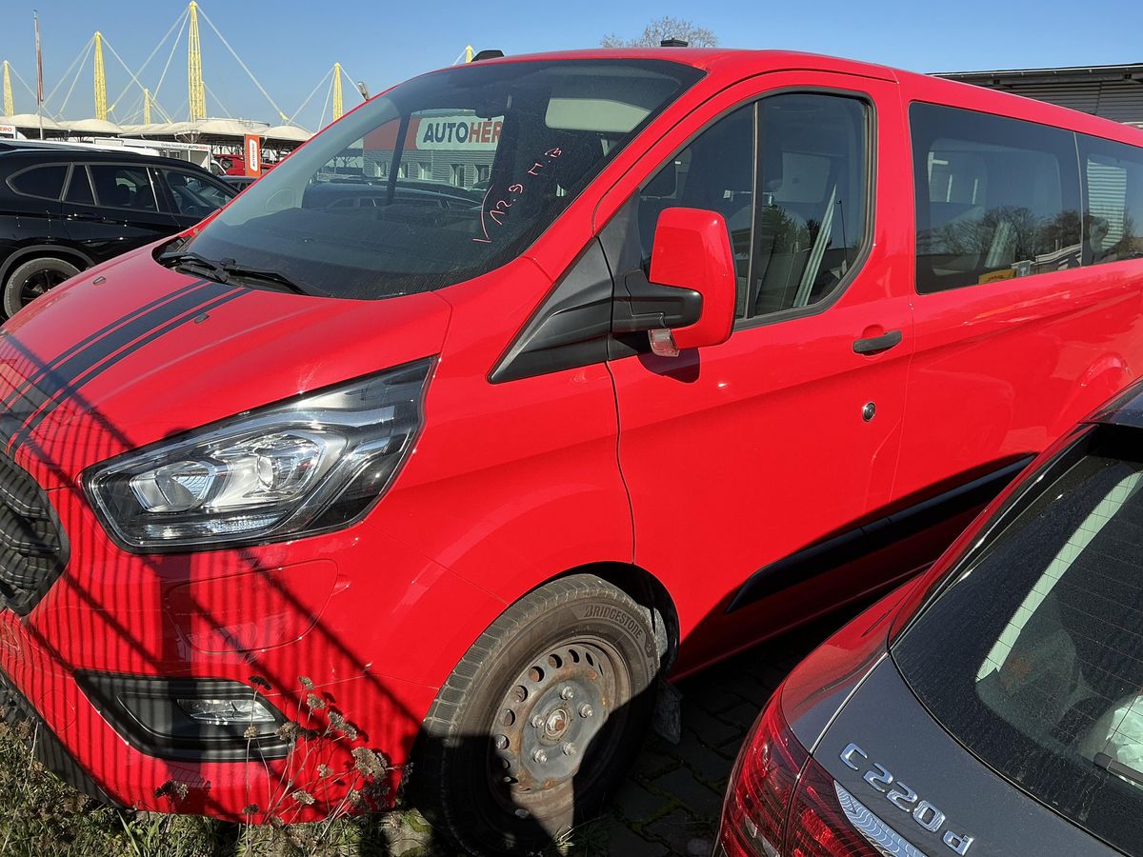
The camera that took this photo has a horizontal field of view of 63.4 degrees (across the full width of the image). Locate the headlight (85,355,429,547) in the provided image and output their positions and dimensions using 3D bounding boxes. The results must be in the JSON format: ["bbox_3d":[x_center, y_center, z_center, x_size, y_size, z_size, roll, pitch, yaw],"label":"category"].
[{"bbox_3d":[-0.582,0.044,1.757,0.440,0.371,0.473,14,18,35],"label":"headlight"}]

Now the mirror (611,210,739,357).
[{"bbox_3d":[0.204,-0.303,1.923,0.170,0.305,0.235,-10,20,-41],"label":"mirror"}]

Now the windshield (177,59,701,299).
[{"bbox_3d":[-0.471,-0.733,2.602,1.520,0.130,1.126,18,58,45],"label":"windshield"}]

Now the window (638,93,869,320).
[{"bbox_3d":[0.505,-0.574,2.361,0.973,0.608,0.060,-10,7,-39],"label":"window"}]

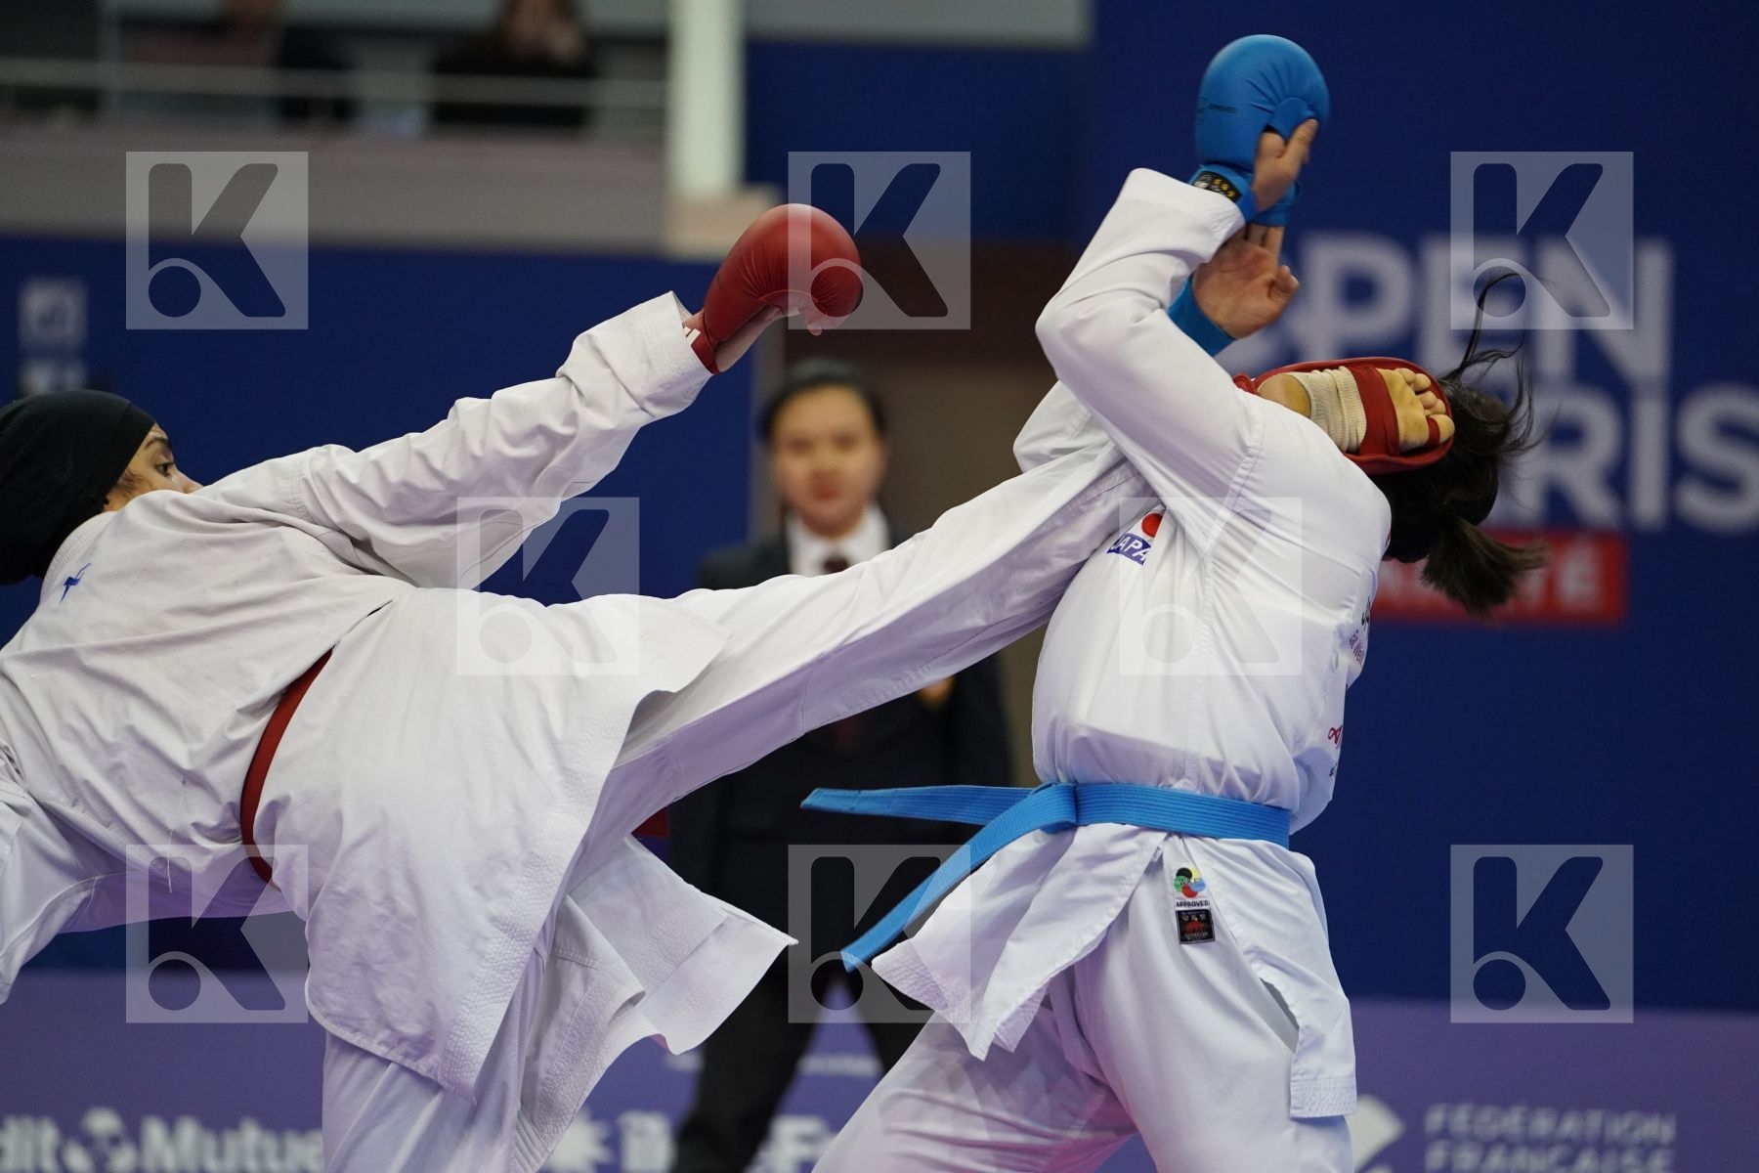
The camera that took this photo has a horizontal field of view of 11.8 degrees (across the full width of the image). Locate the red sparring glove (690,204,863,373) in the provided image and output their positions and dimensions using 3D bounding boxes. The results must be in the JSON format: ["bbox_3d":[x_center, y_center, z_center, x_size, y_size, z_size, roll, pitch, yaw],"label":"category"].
[{"bbox_3d":[-0.104,-0.290,8.500,0.190,0.128,0.125,-45,0,0],"label":"red sparring glove"}]

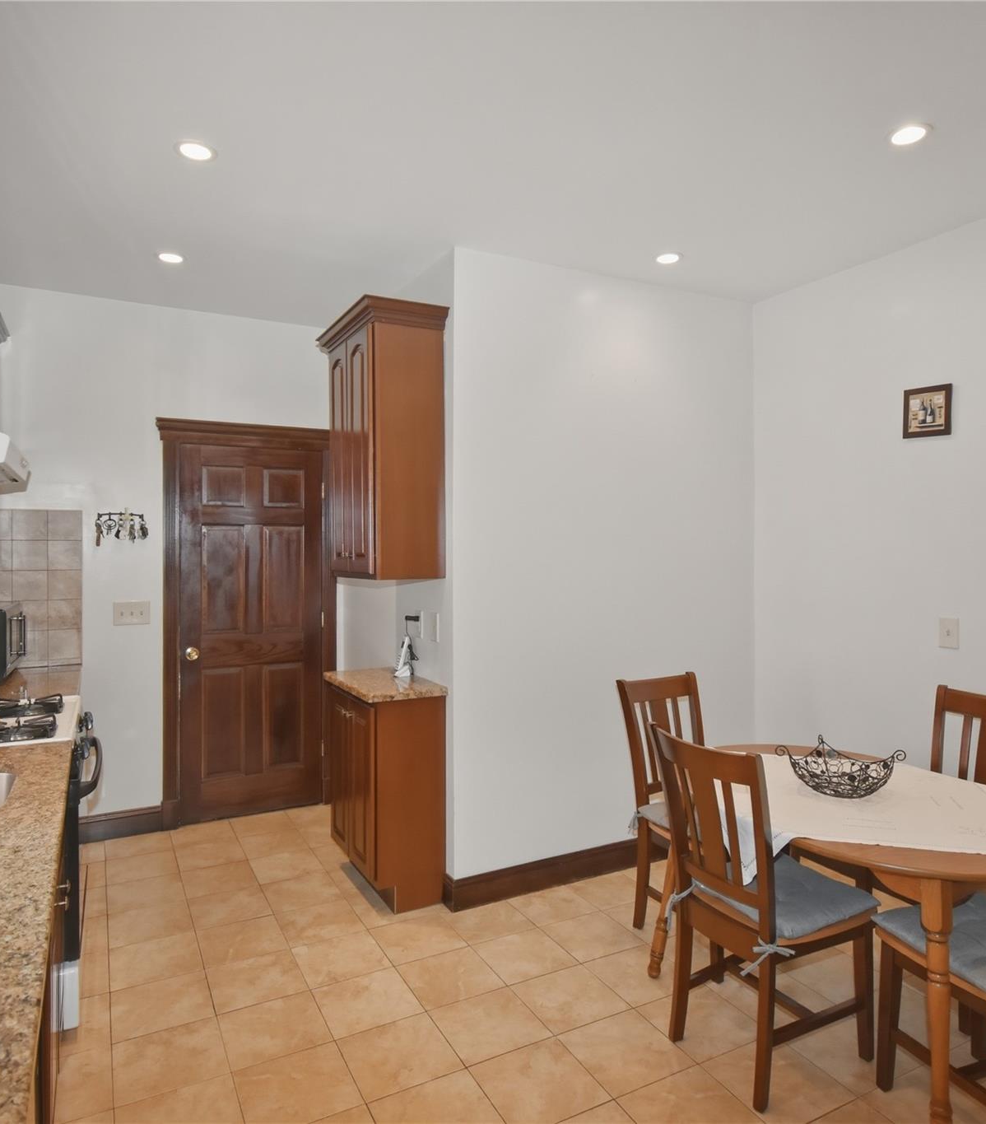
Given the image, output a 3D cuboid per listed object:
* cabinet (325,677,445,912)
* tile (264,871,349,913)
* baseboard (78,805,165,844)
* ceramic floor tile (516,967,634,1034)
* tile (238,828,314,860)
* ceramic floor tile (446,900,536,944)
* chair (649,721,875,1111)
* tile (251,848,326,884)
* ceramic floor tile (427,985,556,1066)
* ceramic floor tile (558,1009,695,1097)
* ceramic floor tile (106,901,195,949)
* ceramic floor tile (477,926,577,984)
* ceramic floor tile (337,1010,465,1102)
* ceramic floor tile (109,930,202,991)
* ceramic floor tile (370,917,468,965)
[{"bbox_3d":[-0.527,1.034,3.336,0.349,0.936,0.711,0,0,-29],"label":"cabinet"},{"bbox_3d":[-0.869,1.511,3.204,0.307,0.010,0.303,0,0,-29],"label":"tile"},{"bbox_3d":[-1.947,1.375,3.686,0.390,0.148,0.018,0,1,-30],"label":"baseboard"},{"bbox_3d":[0.252,1.440,2.320,0.295,0.009,0.293,0,0,-29],"label":"ceramic floor tile"},{"bbox_3d":[-1.129,1.457,3.617,0.300,0.010,0.295,0,1,-28],"label":"tile"},{"bbox_3d":[-0.024,1.514,2.971,0.307,0.010,0.303,0,0,-29],"label":"ceramic floor tile"},{"bbox_3d":[0.800,0.972,2.083,0.520,0.955,0.440,0,0,-29],"label":"chair"},{"bbox_3d":[-1.018,1.511,3.480,0.307,0.010,0.303,0,0,-29],"label":"tile"},{"bbox_3d":[-0.011,1.439,2.182,0.295,0.009,0.293,0,0,-29],"label":"ceramic floor tile"},{"bbox_3d":[0.410,1.515,2.173,0.307,0.010,0.303,0,0,-29],"label":"ceramic floor tile"},{"bbox_3d":[-1.354,1.439,2.788,0.295,0.009,0.293,0,0,-29],"label":"ceramic floor tile"},{"bbox_3d":[0.112,1.454,2.599,0.298,0.010,0.296,0,0,-28],"label":"ceramic floor tile"},{"bbox_3d":[-0.282,1.474,2.099,0.300,0.010,0.295,0,1,-28],"label":"ceramic floor tile"},{"bbox_3d":[-1.212,1.439,2.531,0.295,0.009,0.293,0,0,-29],"label":"ceramic floor tile"},{"bbox_3d":[-0.299,1.513,2.822,0.307,0.010,0.303,0,0,-29],"label":"ceramic floor tile"}]

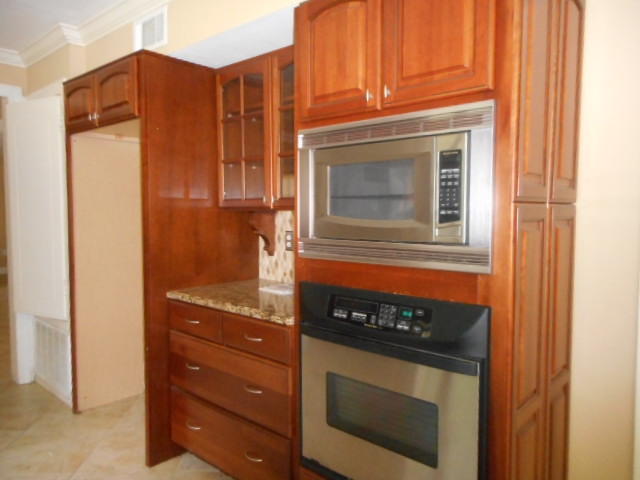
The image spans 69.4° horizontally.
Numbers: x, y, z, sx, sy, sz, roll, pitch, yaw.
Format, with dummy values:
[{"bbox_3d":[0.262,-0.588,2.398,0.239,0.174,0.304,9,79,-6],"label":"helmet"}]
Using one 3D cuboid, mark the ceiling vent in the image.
[{"bbox_3d":[-0.935,-1.142,2.541,0.320,0.191,0.020,3,4,40],"label":"ceiling vent"}]

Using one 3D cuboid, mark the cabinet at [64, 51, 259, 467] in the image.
[{"bbox_3d":[-1.005,0.083,2.990,0.946,2.162,0.784,3,4,40],"label":"cabinet"}]

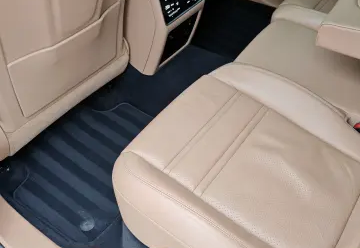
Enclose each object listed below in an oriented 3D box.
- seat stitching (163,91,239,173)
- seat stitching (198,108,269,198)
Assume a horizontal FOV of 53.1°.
[{"bbox_3d":[0.060,0.010,0.900,0.010,0.010,0.320,35,59,16],"label":"seat stitching"},{"bbox_3d":[0.140,0.058,0.876,0.010,0.010,0.317,34,59,16],"label":"seat stitching"}]

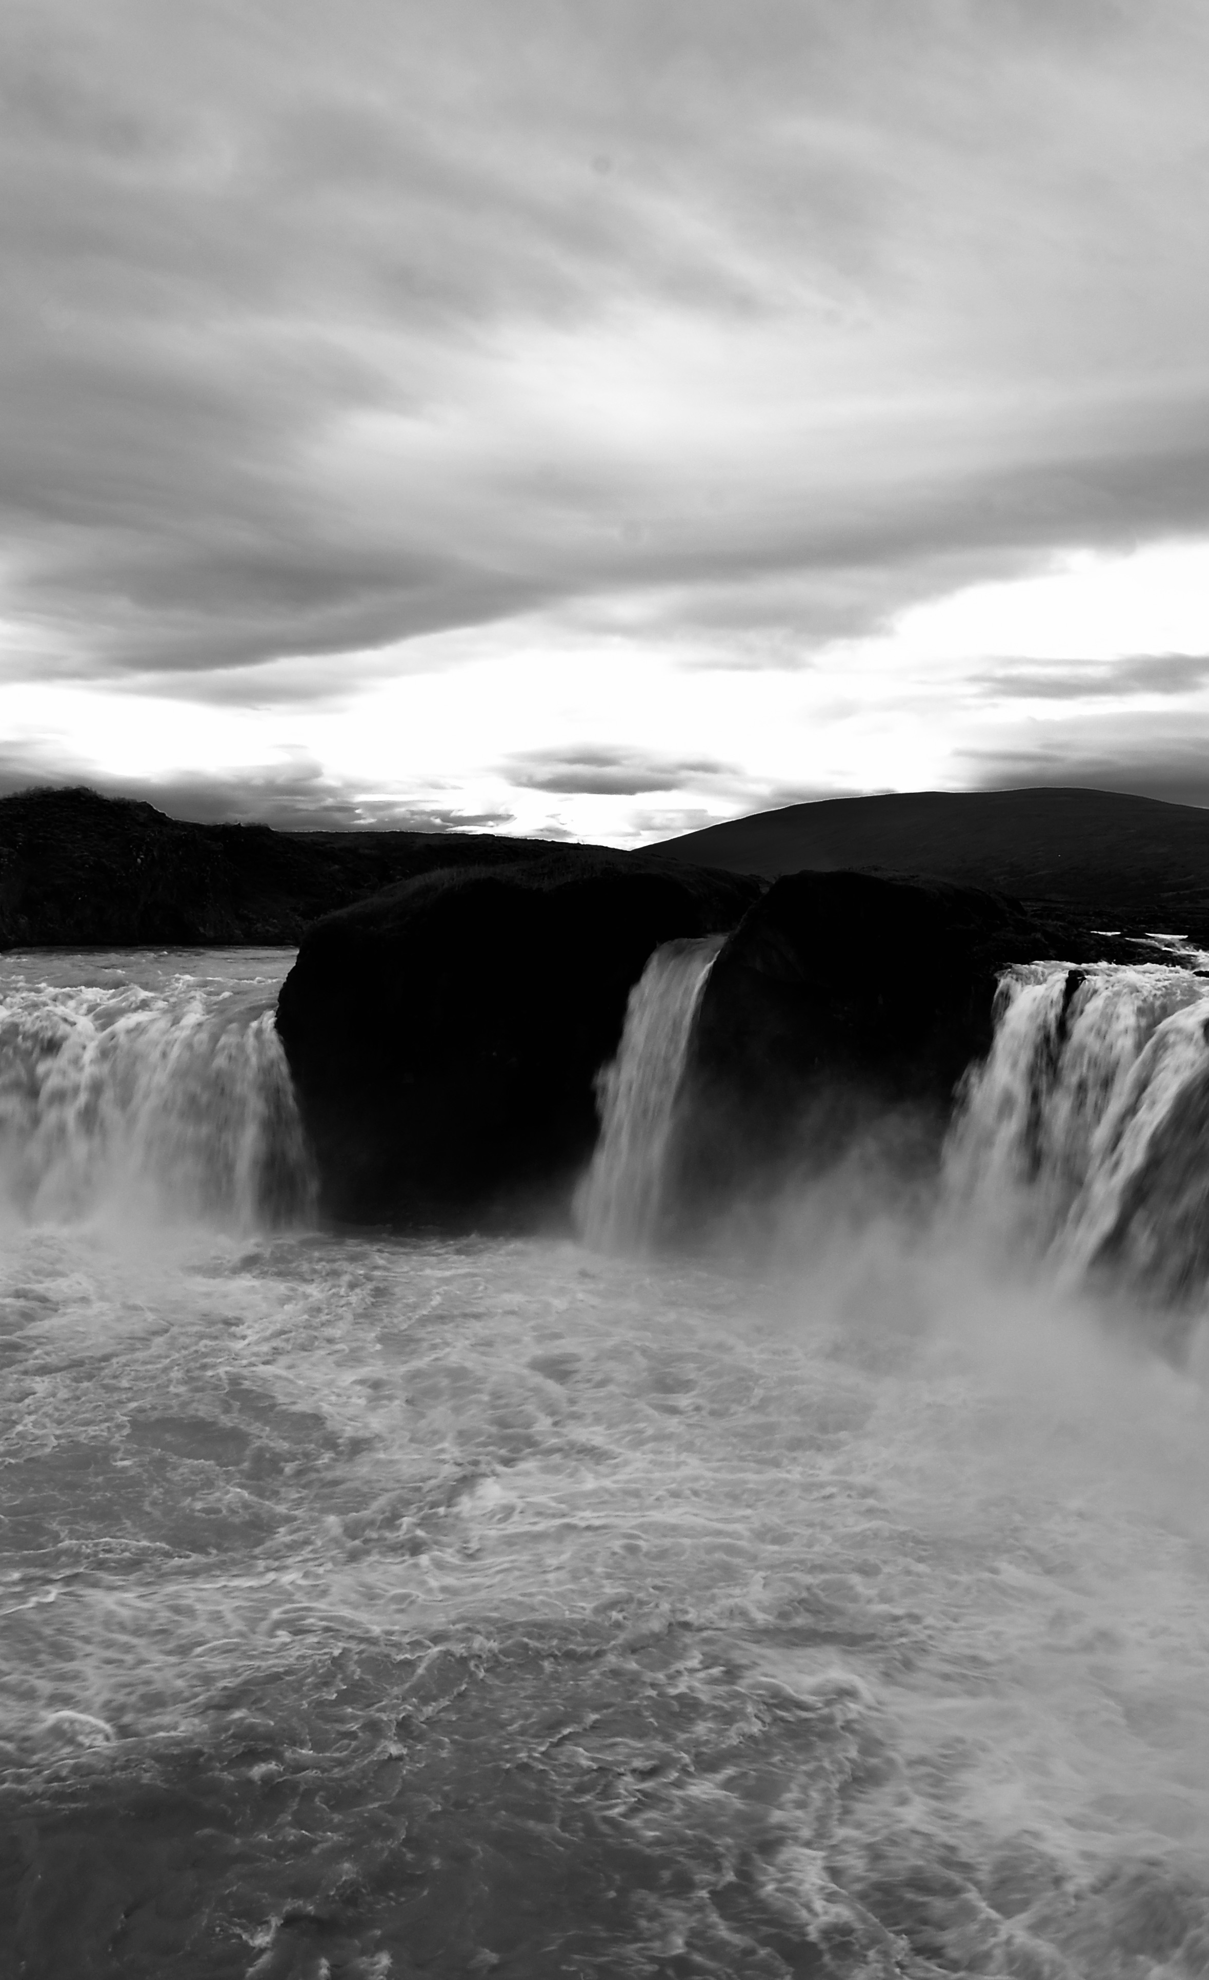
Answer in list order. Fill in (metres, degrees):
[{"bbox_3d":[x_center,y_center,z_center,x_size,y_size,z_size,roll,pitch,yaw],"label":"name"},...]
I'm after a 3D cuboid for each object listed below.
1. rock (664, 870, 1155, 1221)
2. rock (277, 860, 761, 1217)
[{"bbox_3d":[11.600,1.800,69.500,18.000,13.000,13.000,0,3,0],"label":"rock"},{"bbox_3d":[-3.000,1.400,70.500,18.500,14.000,13.500,0,3,0],"label":"rock"}]

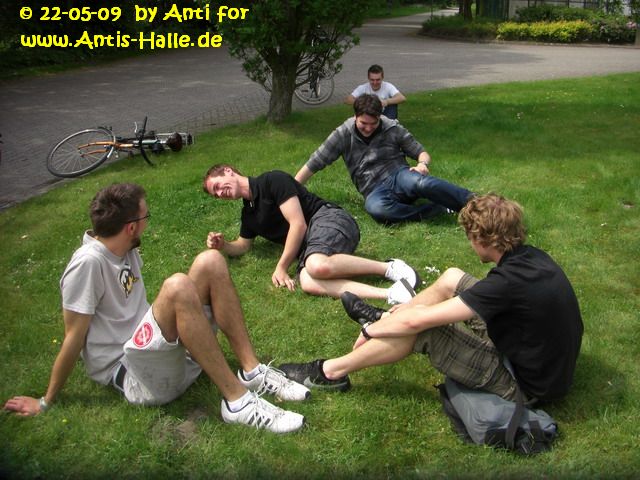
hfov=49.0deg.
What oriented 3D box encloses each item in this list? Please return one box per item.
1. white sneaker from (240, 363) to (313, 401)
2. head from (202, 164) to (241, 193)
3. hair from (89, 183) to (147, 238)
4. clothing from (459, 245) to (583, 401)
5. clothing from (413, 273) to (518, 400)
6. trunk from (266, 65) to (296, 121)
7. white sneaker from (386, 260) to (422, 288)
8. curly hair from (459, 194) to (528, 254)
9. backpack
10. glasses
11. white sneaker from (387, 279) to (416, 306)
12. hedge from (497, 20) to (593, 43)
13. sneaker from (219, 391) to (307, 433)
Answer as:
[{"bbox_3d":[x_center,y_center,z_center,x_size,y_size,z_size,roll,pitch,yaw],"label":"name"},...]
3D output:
[{"bbox_3d":[-0.182,0.546,2.766,0.297,0.120,0.110,4,20,12],"label":"white sneaker"},{"bbox_3d":[-0.599,-0.354,4.250,0.235,0.165,0.205,10,47,6],"label":"head"},{"bbox_3d":[-0.726,-0.106,2.530,0.170,0.195,0.205,13,23,32],"label":"hair"},{"bbox_3d":[0.801,0.324,2.794,0.410,0.560,0.450,9,22,23],"label":"clothing"},{"bbox_3d":[0.650,0.385,2.800,0.550,0.380,0.420,7,21,18],"label":"clothing"},{"bbox_3d":[-0.450,-1.714,8.219,0.310,0.680,0.310,0,20,0],"label":"trunk"},{"bbox_3d":[0.453,0.184,3.856,0.120,0.110,0.280,-6,21,-16],"label":"white sneaker"},{"bbox_3d":[0.644,-0.065,2.622,0.235,0.215,0.205,13,24,31],"label":"curly hair"},{"bbox_3d":[0.667,0.633,2.610,0.380,0.170,0.320,0,20,0],"label":"backpack"},{"bbox_3d":[-0.728,-0.074,2.548,0.142,0.045,0.145,13,23,32],"label":"glasses"},{"bbox_3d":[0.433,0.273,3.647,0.120,0.110,0.280,-6,21,-16],"label":"white sneaker"},{"bbox_3d":[7.030,-6.529,22.000,2.900,0.670,1.000,7,21,18],"label":"hedge"},{"bbox_3d":[-0.207,0.616,2.567,0.311,0.120,0.110,3,20,7],"label":"sneaker"}]

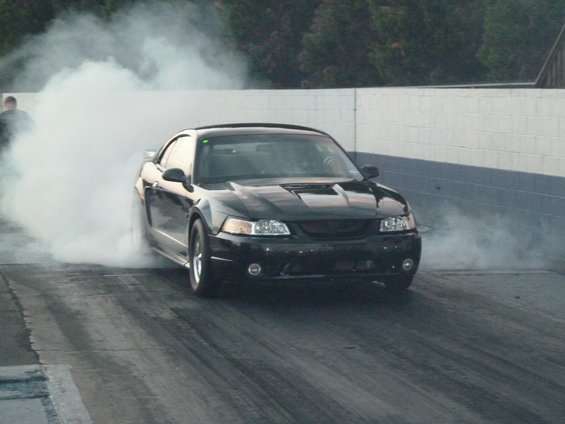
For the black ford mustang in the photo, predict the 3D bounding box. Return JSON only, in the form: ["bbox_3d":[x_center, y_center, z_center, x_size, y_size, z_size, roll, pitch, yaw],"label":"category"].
[{"bbox_3d":[-0.190,-0.090,15.250,1.880,1.350,4.640,-1,4,-16],"label":"black ford mustang"}]

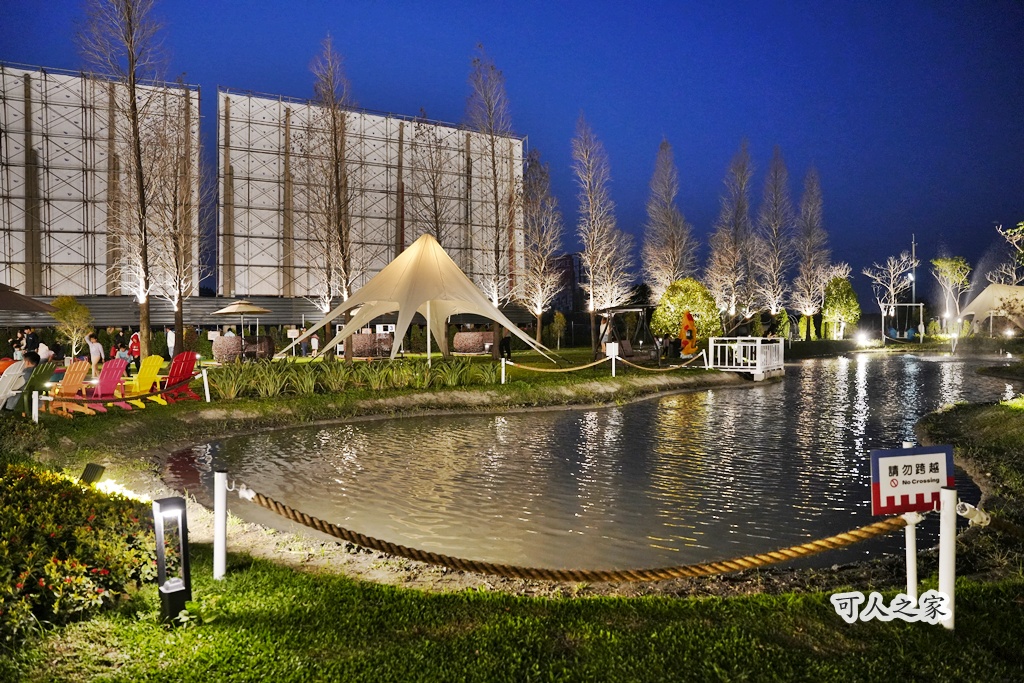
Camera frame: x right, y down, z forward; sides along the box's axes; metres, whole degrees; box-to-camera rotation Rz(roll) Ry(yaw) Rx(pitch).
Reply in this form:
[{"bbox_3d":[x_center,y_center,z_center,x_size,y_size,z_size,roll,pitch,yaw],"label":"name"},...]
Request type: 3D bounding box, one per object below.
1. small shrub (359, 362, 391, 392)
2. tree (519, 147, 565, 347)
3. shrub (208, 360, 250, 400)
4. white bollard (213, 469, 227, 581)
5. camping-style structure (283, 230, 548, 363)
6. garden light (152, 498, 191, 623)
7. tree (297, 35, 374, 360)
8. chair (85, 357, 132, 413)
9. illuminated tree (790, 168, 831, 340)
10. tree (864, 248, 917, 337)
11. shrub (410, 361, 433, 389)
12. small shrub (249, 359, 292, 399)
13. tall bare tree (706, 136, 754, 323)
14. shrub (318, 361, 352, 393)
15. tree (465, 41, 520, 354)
[{"bbox_3d":[-3.263,0.842,16.200,0.750,0.700,0.720,0,1,0],"label":"small shrub"},{"bbox_3d":[1.907,-6.313,46.346,3.100,13.600,3.100,0,1,0],"label":"tree"},{"bbox_3d":[-5.824,0.790,14.100,0.860,0.820,0.820,0,1,0],"label":"shrub"},{"bbox_3d":[-1.755,1.109,4.100,0.072,0.650,0.072,0,1,0],"label":"white bollard"},{"bbox_3d":[-3.113,-1.580,26.242,10.500,5.100,10.500,0,1,0],"label":"camping-style structure"},{"bbox_3d":[-1.855,1.187,3.751,0.130,0.640,0.130,-4,2,-44],"label":"garden light"},{"bbox_3d":[-6.684,-5.408,26.000,2.900,12.400,2.900,0,1,0],"label":"tree"},{"bbox_3d":[-7.640,0.796,12.824,0.880,0.970,0.740,1,2,26],"label":"chair"},{"bbox_3d":[20.987,-5.993,47.866,2.650,12.800,2.650,0,1,0],"label":"illuminated tree"},{"bbox_3d":[30.394,-3.599,54.915,4.500,7.500,4.300,0,1,0],"label":"tree"},{"bbox_3d":[-2.187,0.798,16.500,0.600,0.680,0.600,0,1,0],"label":"shrub"},{"bbox_3d":[-5.326,0.796,15.040,0.900,0.880,0.880,0,1,0],"label":"small shrub"},{"bbox_3d":[16.923,-7.635,52.821,4.100,15.800,4.000,0,1,0],"label":"tall bare tree"},{"bbox_3d":[-4.111,0.809,15.900,0.780,0.740,0.750,0,1,0],"label":"shrub"},{"bbox_3d":[-0.835,-6.265,30.654,2.400,14.200,2.400,0,1,0],"label":"tree"}]

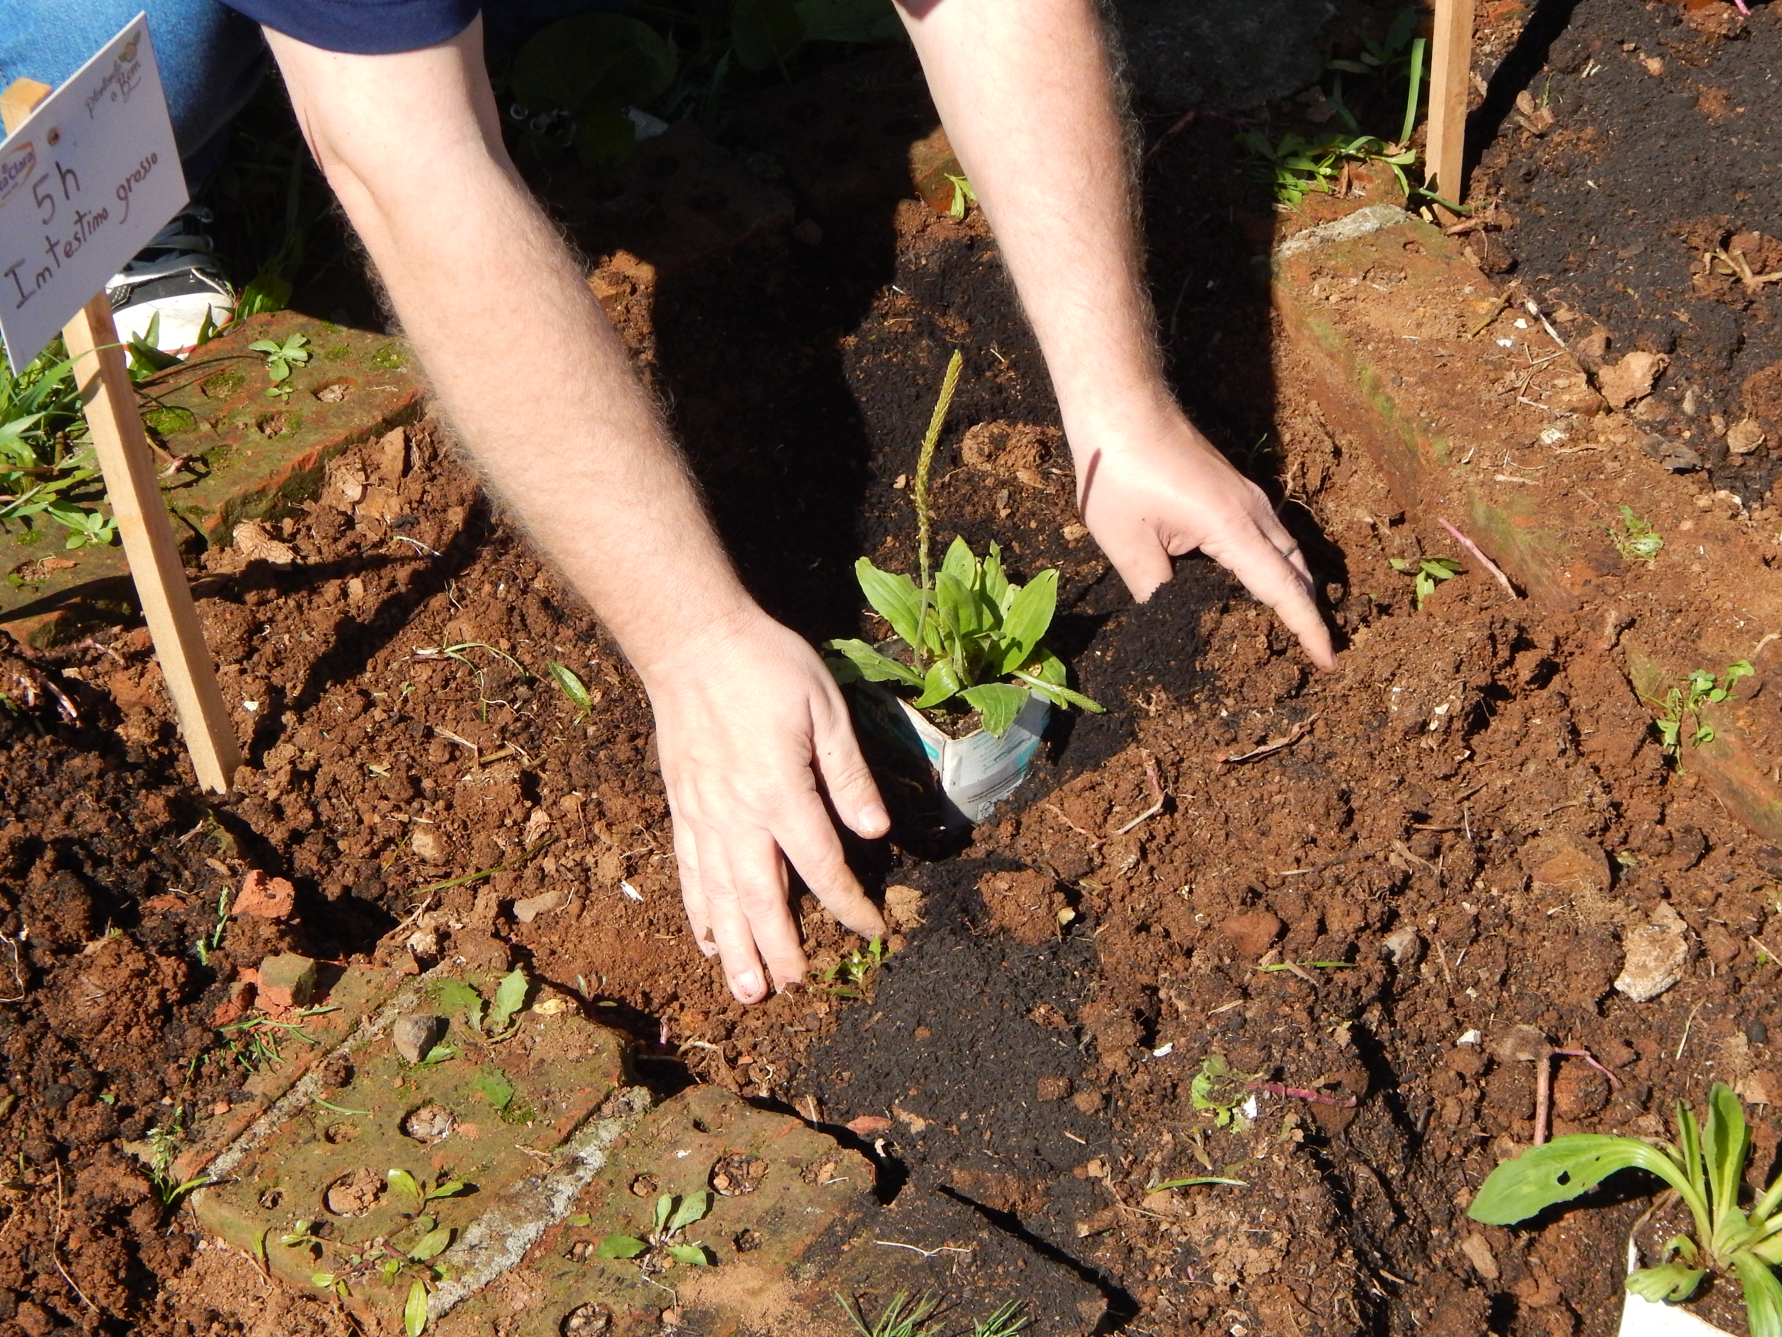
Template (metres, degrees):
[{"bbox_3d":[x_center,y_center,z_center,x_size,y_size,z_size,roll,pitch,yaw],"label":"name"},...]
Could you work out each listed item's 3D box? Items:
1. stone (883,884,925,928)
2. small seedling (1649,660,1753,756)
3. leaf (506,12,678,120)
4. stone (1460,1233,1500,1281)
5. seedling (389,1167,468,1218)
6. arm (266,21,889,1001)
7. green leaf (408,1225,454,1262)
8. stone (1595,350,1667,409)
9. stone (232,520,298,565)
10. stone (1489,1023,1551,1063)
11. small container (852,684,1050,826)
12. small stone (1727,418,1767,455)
[{"bbox_3d":[0.007,0.120,1.972,0.021,0.019,0.024,-2,39,0],"label":"stone"},{"bbox_3d":[0.431,0.021,2.085,0.050,0.030,0.050,0,40,0],"label":"small seedling"},{"bbox_3d":[-0.188,-0.380,2.464,0.104,0.047,0.090,-2,39,0],"label":"leaf"},{"bbox_3d":[0.274,0.274,1.820,0.011,0.009,0.026,-21,45,-22],"label":"stone"},{"bbox_3d":[-0.212,0.239,1.788,0.036,0.017,0.023,-2,39,0],"label":"seedling"},{"bbox_3d":[-0.164,-0.088,2.005,0.140,0.130,0.550,-23,81,-3],"label":"arm"},{"bbox_3d":[-0.208,0.259,1.766,0.012,0.006,0.026,23,45,28],"label":"green leaf"},{"bbox_3d":[0.427,-0.167,2.260,0.041,0.029,0.040,-2,39,0],"label":"stone"},{"bbox_3d":[-0.355,-0.071,2.217,0.038,0.018,0.034,-2,39,0],"label":"stone"},{"bbox_3d":[0.301,0.180,1.873,0.028,0.015,0.023,-2,39,0],"label":"stone"},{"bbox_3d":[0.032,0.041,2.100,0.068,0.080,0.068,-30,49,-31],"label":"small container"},{"bbox_3d":[0.499,-0.135,2.280,0.023,0.014,0.022,0,40,0],"label":"small stone"}]

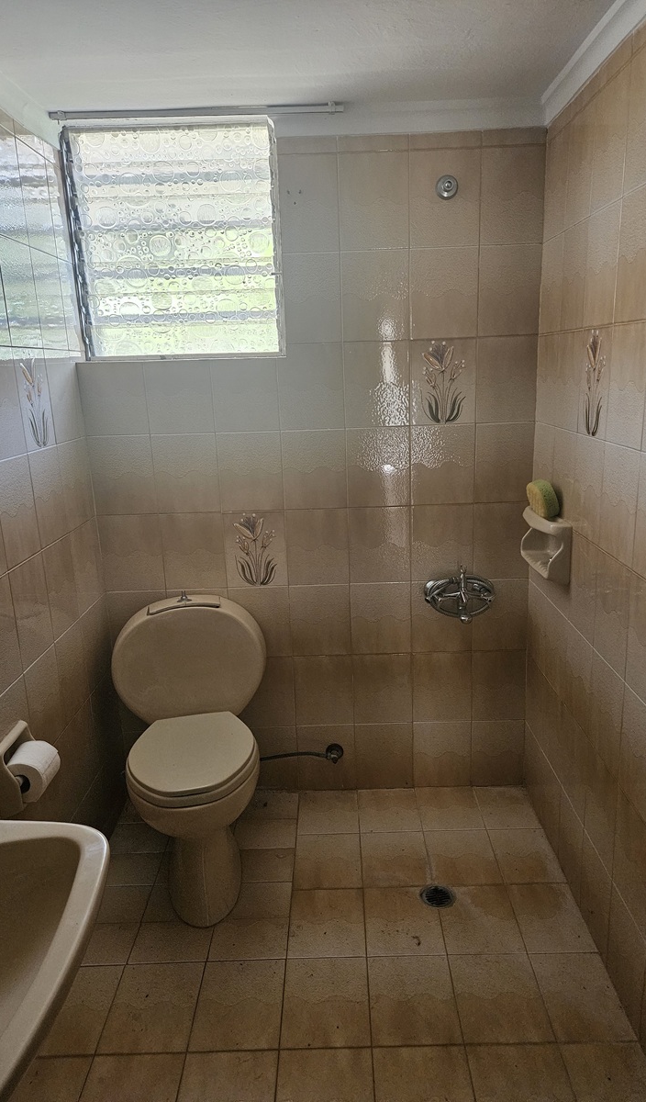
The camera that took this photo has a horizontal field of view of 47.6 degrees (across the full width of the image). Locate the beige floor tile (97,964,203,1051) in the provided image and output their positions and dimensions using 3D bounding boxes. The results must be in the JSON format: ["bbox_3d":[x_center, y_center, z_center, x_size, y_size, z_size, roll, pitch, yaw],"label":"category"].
[{"bbox_3d":[-0.396,1.079,1.733,0.200,0.010,0.250,-2,14,1],"label":"beige floor tile"}]

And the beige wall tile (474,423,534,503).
[{"bbox_3d":[0.564,-0.276,2.272,0.181,0.250,0.010,-2,14,1],"label":"beige wall tile"}]

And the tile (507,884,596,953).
[{"bbox_3d":[0.607,0.984,1.964,0.178,0.012,0.250,-2,15,1],"label":"tile"}]

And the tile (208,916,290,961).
[{"bbox_3d":[-0.190,1.021,1.918,0.200,0.010,0.139,-2,14,1],"label":"tile"}]

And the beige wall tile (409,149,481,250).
[{"bbox_3d":[0.345,-0.995,2.072,0.200,0.252,0.012,-2,16,1],"label":"beige wall tile"}]

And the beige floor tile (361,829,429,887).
[{"bbox_3d":[0.217,0.931,2.206,0.198,0.010,0.254,-2,14,1],"label":"beige floor tile"}]

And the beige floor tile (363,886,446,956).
[{"bbox_3d":[0.214,0.992,1.961,0.199,0.010,0.251,-2,14,1],"label":"beige floor tile"}]

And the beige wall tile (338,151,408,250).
[{"bbox_3d":[0.148,-0.998,2.103,0.199,0.250,0.010,-2,14,1],"label":"beige wall tile"}]

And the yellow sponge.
[{"bbox_3d":[0.608,-0.140,2.026,0.045,0.090,0.110,-5,15,-12],"label":"yellow sponge"}]

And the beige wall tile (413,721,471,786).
[{"bbox_3d":[0.412,0.704,2.543,0.200,0.256,0.012,-2,16,1],"label":"beige wall tile"}]

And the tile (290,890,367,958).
[{"bbox_3d":[0.013,1.006,1.978,0.202,0.012,0.250,-2,15,1],"label":"tile"}]

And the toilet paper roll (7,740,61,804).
[{"bbox_3d":[-0.672,0.507,1.679,0.098,0.098,0.098,-2,14,1],"label":"toilet paper roll"}]

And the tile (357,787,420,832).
[{"bbox_3d":[0.220,0.868,2.442,0.199,0.010,0.243,-2,14,1],"label":"tile"}]

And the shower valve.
[{"bbox_3d":[0.428,0.137,2.321,0.208,0.159,0.130,-2,14,1],"label":"shower valve"}]

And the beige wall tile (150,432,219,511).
[{"bbox_3d":[-0.425,-0.241,2.293,0.200,0.252,0.012,-2,16,1],"label":"beige wall tile"}]

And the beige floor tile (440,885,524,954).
[{"bbox_3d":[0.415,0.988,1.961,0.200,0.010,0.251,-2,14,1],"label":"beige floor tile"}]

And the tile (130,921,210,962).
[{"bbox_3d":[-0.393,1.030,1.923,0.204,0.010,0.143,-2,14,1],"label":"tile"}]

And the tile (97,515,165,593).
[{"bbox_3d":[-0.619,0.006,2.374,0.199,0.250,0.010,-2,14,1],"label":"tile"}]

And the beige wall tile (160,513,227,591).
[{"bbox_3d":[-0.416,0.001,2.361,0.200,0.252,0.012,-2,16,1],"label":"beige wall tile"}]

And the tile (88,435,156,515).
[{"bbox_3d":[-0.628,-0.239,2.311,0.199,0.250,0.010,-2,14,1],"label":"tile"}]

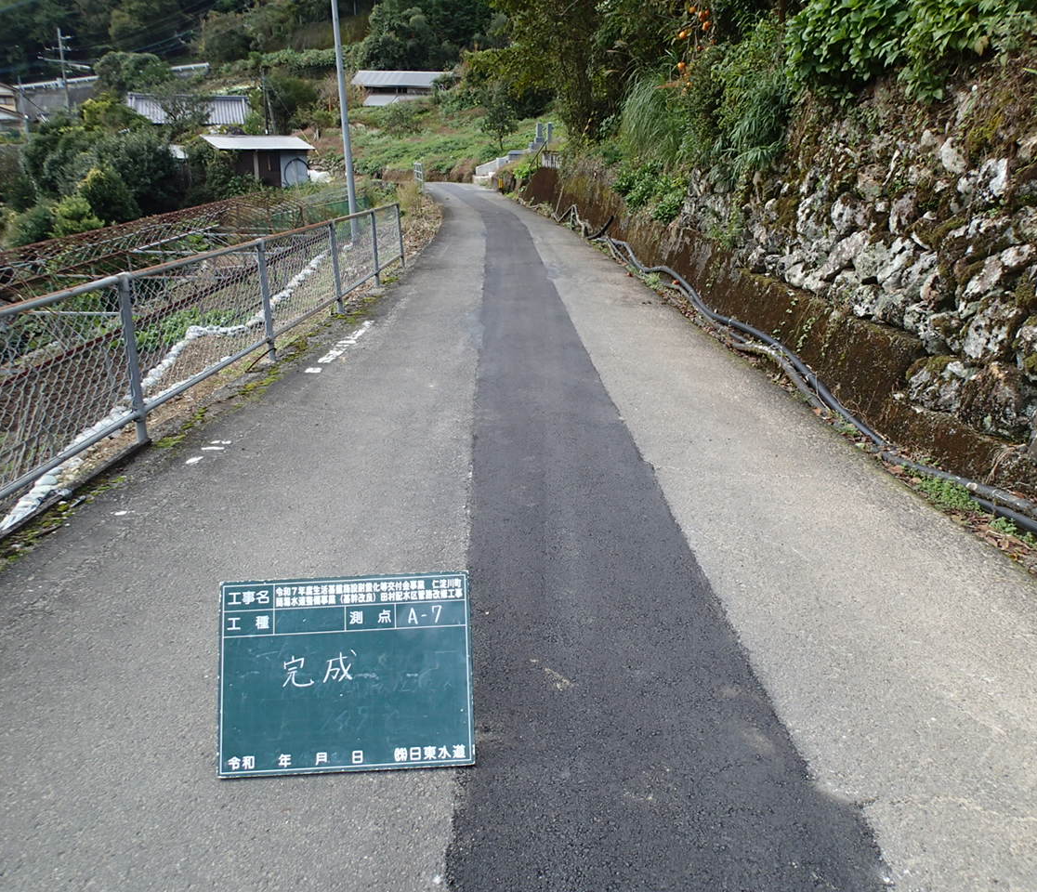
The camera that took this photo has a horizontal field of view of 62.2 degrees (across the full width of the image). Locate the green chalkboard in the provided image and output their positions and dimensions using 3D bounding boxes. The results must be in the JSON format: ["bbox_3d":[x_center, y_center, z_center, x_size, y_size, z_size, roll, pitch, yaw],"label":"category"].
[{"bbox_3d":[-0.412,0.542,2.062,0.600,0.450,0.020,-2,-10,-2],"label":"green chalkboard"}]

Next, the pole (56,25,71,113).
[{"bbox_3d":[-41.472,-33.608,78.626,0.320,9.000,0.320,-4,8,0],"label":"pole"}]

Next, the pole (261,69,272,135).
[{"bbox_3d":[-17.675,-23.207,60.438,0.250,6.300,0.250,-4,8,0],"label":"pole"}]

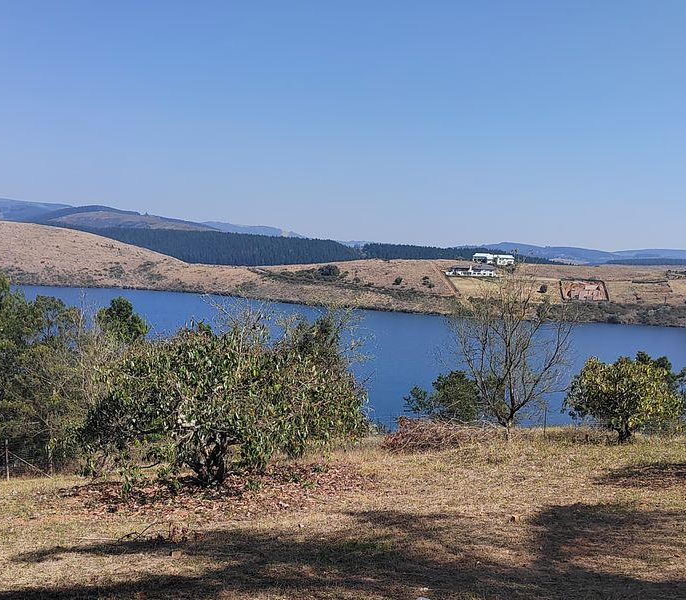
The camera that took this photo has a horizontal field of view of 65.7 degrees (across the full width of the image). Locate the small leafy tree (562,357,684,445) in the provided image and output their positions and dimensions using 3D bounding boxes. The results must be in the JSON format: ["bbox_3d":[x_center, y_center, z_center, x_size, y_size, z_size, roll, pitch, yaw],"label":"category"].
[{"bbox_3d":[8.708,3.058,16.500,3.500,2.650,3.200,0,4,0],"label":"small leafy tree"}]

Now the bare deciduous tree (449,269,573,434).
[{"bbox_3d":[5.673,1.778,18.000,4.200,5.500,3.900,0,4,0],"label":"bare deciduous tree"}]

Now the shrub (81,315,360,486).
[{"bbox_3d":[-2.631,2.165,11.800,6.100,3.650,5.000,0,4,0],"label":"shrub"}]

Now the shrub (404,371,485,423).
[{"bbox_3d":[4.392,4.349,23.000,3.500,2.600,3.000,0,4,0],"label":"shrub"}]

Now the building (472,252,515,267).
[{"bbox_3d":[99.106,-26.670,350.000,28.000,8.500,14.000,1,5,14],"label":"building"}]

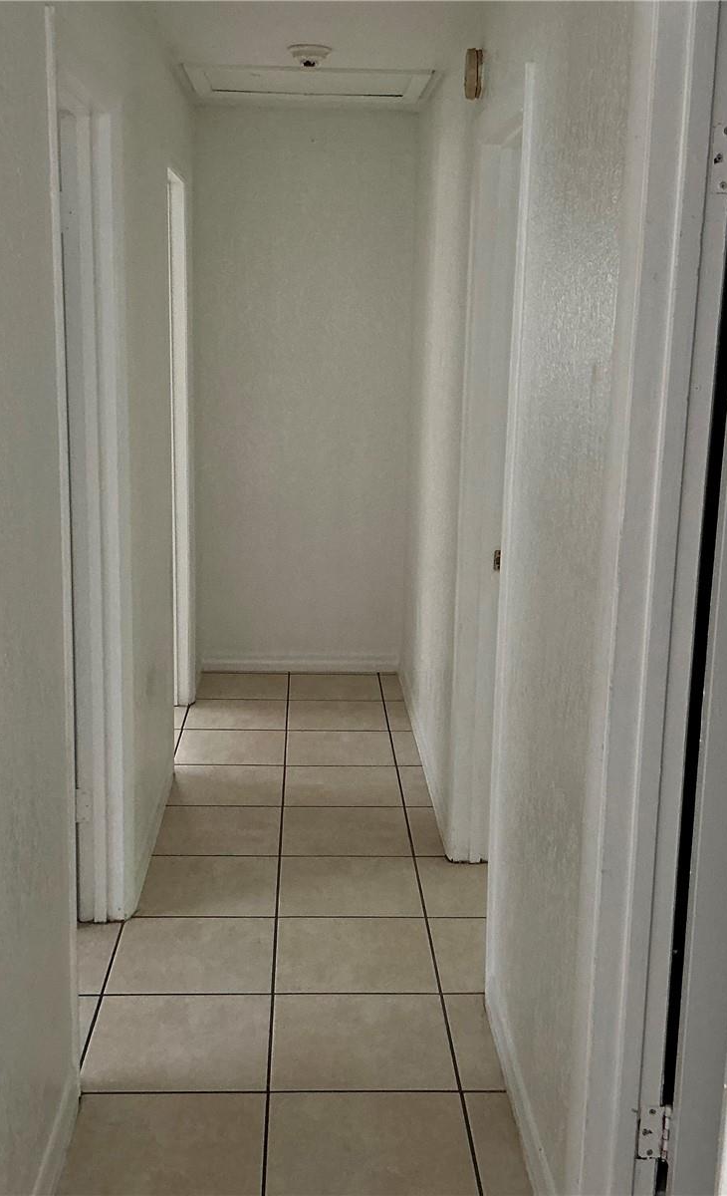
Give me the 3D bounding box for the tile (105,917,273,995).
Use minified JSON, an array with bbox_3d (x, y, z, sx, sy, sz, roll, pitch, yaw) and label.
[{"bbox_3d":[-0.427,0.908,3.275,0.401,0.011,0.401,1,12,-3],"label":"tile"}]

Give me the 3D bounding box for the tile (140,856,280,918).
[{"bbox_3d":[-0.436,0.823,3.672,0.385,0.011,0.401,1,12,-3],"label":"tile"}]

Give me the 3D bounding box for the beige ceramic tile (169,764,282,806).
[{"bbox_3d":[-0.471,0.653,4.465,0.385,0.011,0.401,1,12,-3],"label":"beige ceramic tile"}]

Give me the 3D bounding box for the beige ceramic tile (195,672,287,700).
[{"bbox_3d":[-0.529,0.397,5.671,0.400,0.010,0.400,1,12,-3],"label":"beige ceramic tile"}]

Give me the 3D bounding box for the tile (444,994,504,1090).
[{"bbox_3d":[0.249,1.001,2.909,0.097,0.011,0.401,1,12,-3],"label":"tile"}]

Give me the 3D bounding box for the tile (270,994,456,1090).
[{"bbox_3d":[-0.004,0.998,2.897,0.401,0.011,0.401,1,12,-3],"label":"tile"}]

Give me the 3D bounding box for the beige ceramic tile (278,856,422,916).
[{"bbox_3d":[-0.039,0.830,3.705,0.400,0.010,0.400,1,12,-3],"label":"beige ceramic tile"}]

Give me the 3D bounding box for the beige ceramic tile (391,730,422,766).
[{"bbox_3d":[0.163,0.575,4.892,0.097,0.011,0.401,1,12,-3],"label":"beige ceramic tile"}]

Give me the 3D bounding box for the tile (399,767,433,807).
[{"bbox_3d":[0.180,0.660,4.495,0.097,0.011,0.401,1,12,-3],"label":"tile"}]

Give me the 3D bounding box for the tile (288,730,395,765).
[{"bbox_3d":[-0.090,0.572,4.880,0.401,0.011,0.401,1,12,-3],"label":"tile"}]

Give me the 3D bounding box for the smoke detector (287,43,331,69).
[{"bbox_3d":[-0.173,-1.738,4.151,0.142,0.060,0.142,1,12,-3],"label":"smoke detector"}]

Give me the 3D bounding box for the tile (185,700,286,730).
[{"bbox_3d":[-0.512,0.483,5.275,0.400,0.010,0.400,1,12,-3],"label":"tile"}]

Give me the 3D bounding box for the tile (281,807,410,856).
[{"bbox_3d":[-0.056,0.742,4.087,0.401,0.011,0.401,1,12,-3],"label":"tile"}]

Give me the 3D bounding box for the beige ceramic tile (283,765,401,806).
[{"bbox_3d":[-0.072,0.659,4.499,0.400,0.010,0.400,1,12,-3],"label":"beige ceramic tile"}]

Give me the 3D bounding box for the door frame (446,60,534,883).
[{"bbox_3d":[0.354,-0.145,3.232,0.125,2.099,0.900,1,12,-3],"label":"door frame"}]

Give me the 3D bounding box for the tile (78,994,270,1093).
[{"bbox_3d":[-0.411,0.998,2.893,0.400,0.010,0.400,1,12,-3],"label":"tile"}]

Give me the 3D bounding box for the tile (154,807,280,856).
[{"bbox_3d":[-0.462,0.740,4.084,0.400,0.010,0.400,1,12,-3],"label":"tile"}]

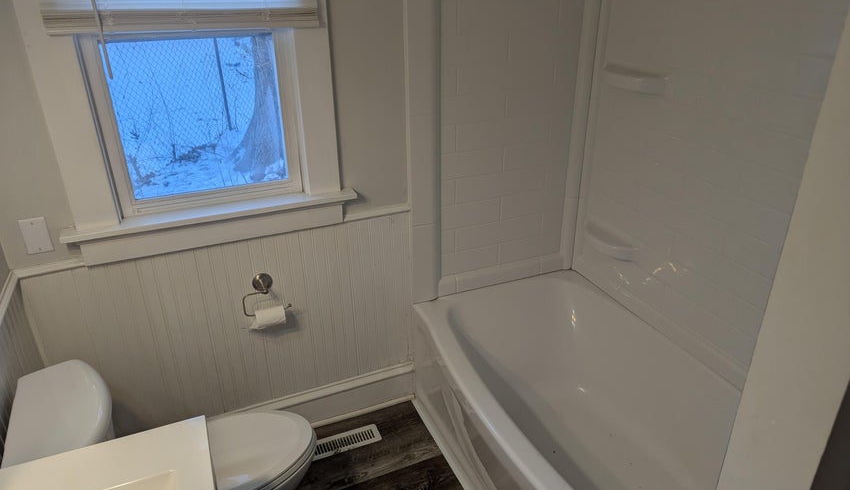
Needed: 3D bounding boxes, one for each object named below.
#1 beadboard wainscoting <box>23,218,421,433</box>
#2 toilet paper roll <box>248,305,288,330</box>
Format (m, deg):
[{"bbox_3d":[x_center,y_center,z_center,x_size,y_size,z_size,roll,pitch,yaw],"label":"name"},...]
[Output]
[{"bbox_3d":[-0.657,0.308,2.214,1.320,0.720,0.030,-11,27,-20],"label":"beadboard wainscoting"},{"bbox_3d":[-0.565,0.259,2.144,0.105,0.066,0.063,-11,27,-20],"label":"toilet paper roll"}]

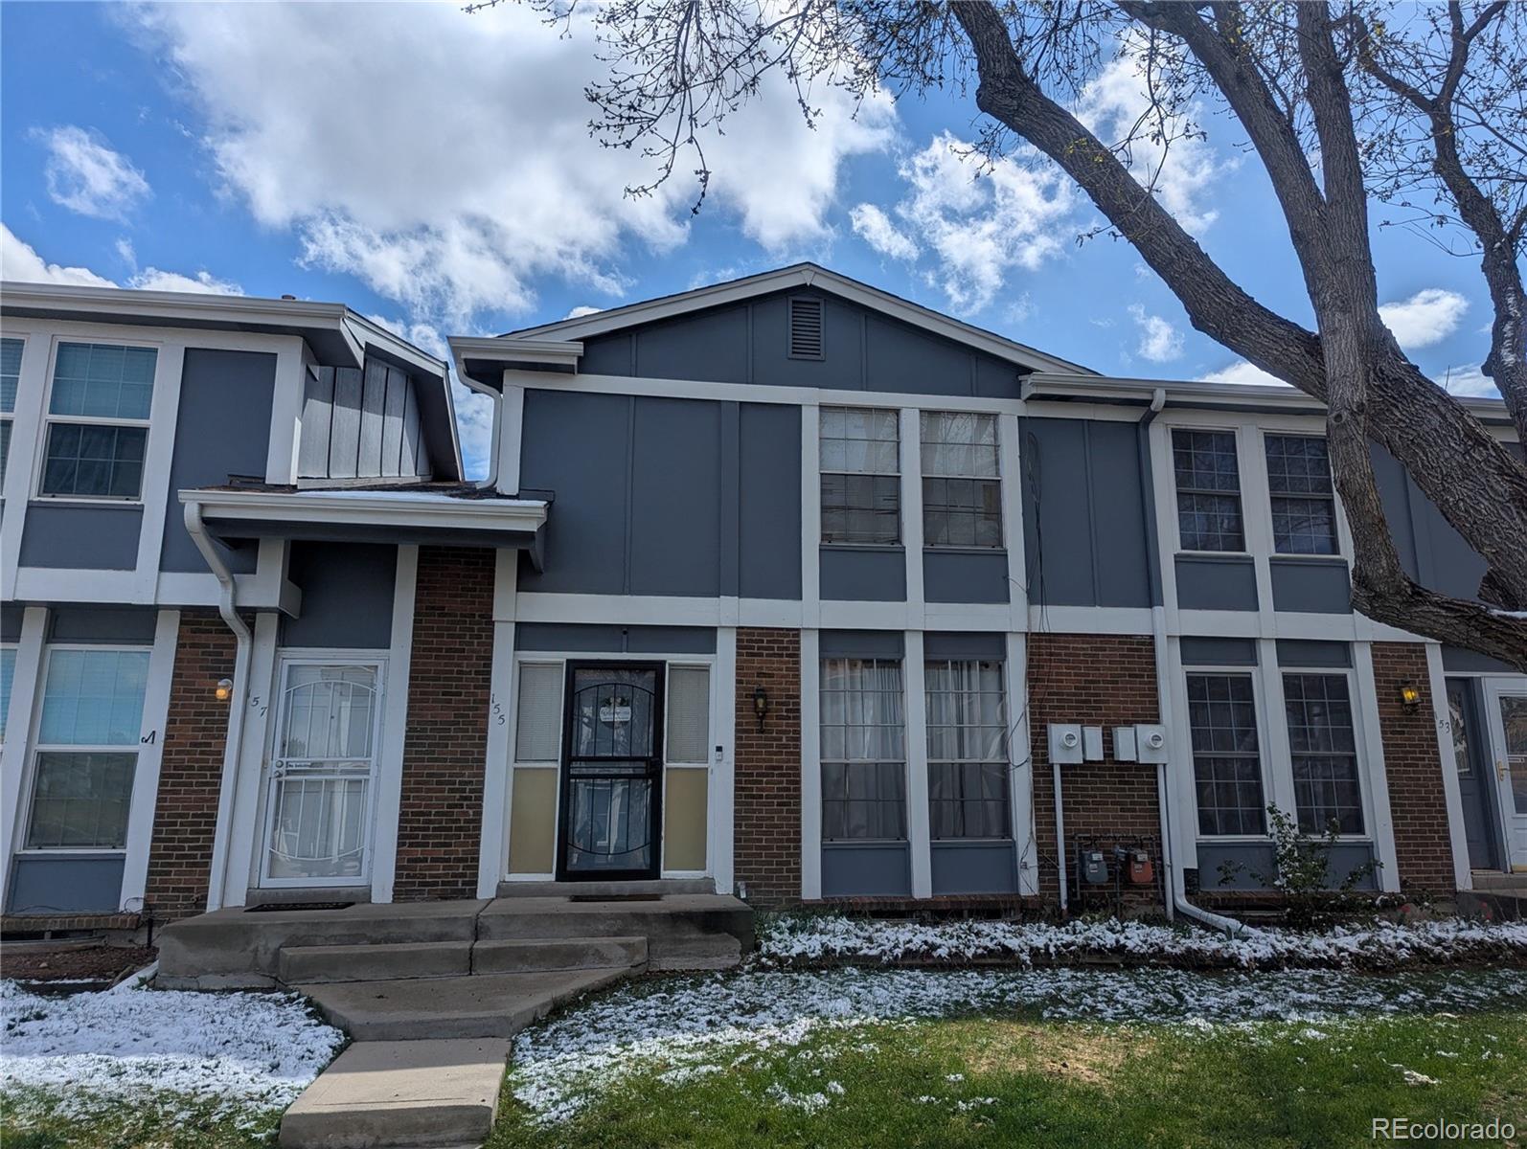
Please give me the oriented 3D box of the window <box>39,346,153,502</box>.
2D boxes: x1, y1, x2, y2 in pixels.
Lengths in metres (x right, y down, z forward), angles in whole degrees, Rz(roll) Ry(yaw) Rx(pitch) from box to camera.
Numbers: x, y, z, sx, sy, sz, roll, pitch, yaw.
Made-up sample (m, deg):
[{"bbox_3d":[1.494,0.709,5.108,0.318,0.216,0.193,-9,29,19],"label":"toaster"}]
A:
[{"bbox_3d":[-5.895,-1.369,9.397,0.848,1.440,0.100,2,-12,-8],"label":"window"}]

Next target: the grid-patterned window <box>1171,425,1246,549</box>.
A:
[{"bbox_3d":[4.886,-0.931,11.640,0.742,1.390,0.100,2,-11,-8],"label":"grid-patterned window"}]

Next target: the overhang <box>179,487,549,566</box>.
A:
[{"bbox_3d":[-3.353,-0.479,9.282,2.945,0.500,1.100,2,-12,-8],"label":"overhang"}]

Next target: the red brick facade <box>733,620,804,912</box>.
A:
[{"bbox_3d":[0.040,1.840,10.340,0.653,2.625,0.120,2,-13,-7],"label":"red brick facade"}]

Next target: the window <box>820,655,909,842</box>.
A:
[{"bbox_3d":[0.996,1.727,10.558,0.867,1.779,0.100,2,-11,-8],"label":"window"}]

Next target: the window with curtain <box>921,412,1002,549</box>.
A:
[{"bbox_3d":[2.059,-0.986,10.992,0.845,1.464,0.100,2,-12,-8],"label":"window with curtain"}]

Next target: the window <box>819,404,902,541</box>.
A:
[{"bbox_3d":[1.016,-1.039,11.107,0.846,1.505,0.100,2,-11,-8],"label":"window"}]

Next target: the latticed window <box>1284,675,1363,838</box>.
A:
[{"bbox_3d":[5.826,1.854,11.069,0.734,1.680,0.090,2,-13,-7],"label":"latticed window"}]

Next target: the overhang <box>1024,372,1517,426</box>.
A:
[{"bbox_3d":[5.478,-1.899,11.457,5.587,0.250,0.420,2,-12,-8],"label":"overhang"}]

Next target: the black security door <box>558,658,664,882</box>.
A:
[{"bbox_3d":[-1.434,1.853,10.095,0.950,2.045,0.070,2,-13,-7],"label":"black security door"}]

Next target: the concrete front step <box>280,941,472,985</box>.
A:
[{"bbox_3d":[-2.995,3.013,8.245,1.450,0.215,0.330,2,-11,-8],"label":"concrete front step"}]

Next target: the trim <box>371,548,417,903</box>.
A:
[{"bbox_3d":[-3.380,1.321,9.736,0.193,3.273,0.050,2,-12,-8],"label":"trim"}]

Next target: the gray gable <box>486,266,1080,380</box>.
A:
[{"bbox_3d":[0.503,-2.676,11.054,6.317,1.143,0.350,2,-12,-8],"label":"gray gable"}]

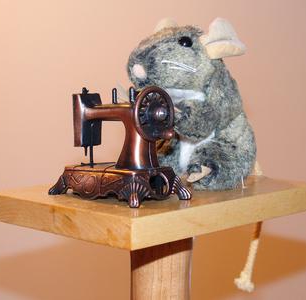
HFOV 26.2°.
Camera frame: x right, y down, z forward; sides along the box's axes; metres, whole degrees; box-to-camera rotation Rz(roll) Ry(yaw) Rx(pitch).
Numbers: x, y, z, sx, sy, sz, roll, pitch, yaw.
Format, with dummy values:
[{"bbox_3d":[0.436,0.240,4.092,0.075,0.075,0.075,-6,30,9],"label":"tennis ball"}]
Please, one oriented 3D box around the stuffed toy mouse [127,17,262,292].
[{"bbox_3d":[0.043,0.014,0.516,0.134,0.222,0.087,-4,6,-39],"label":"stuffed toy mouse"}]

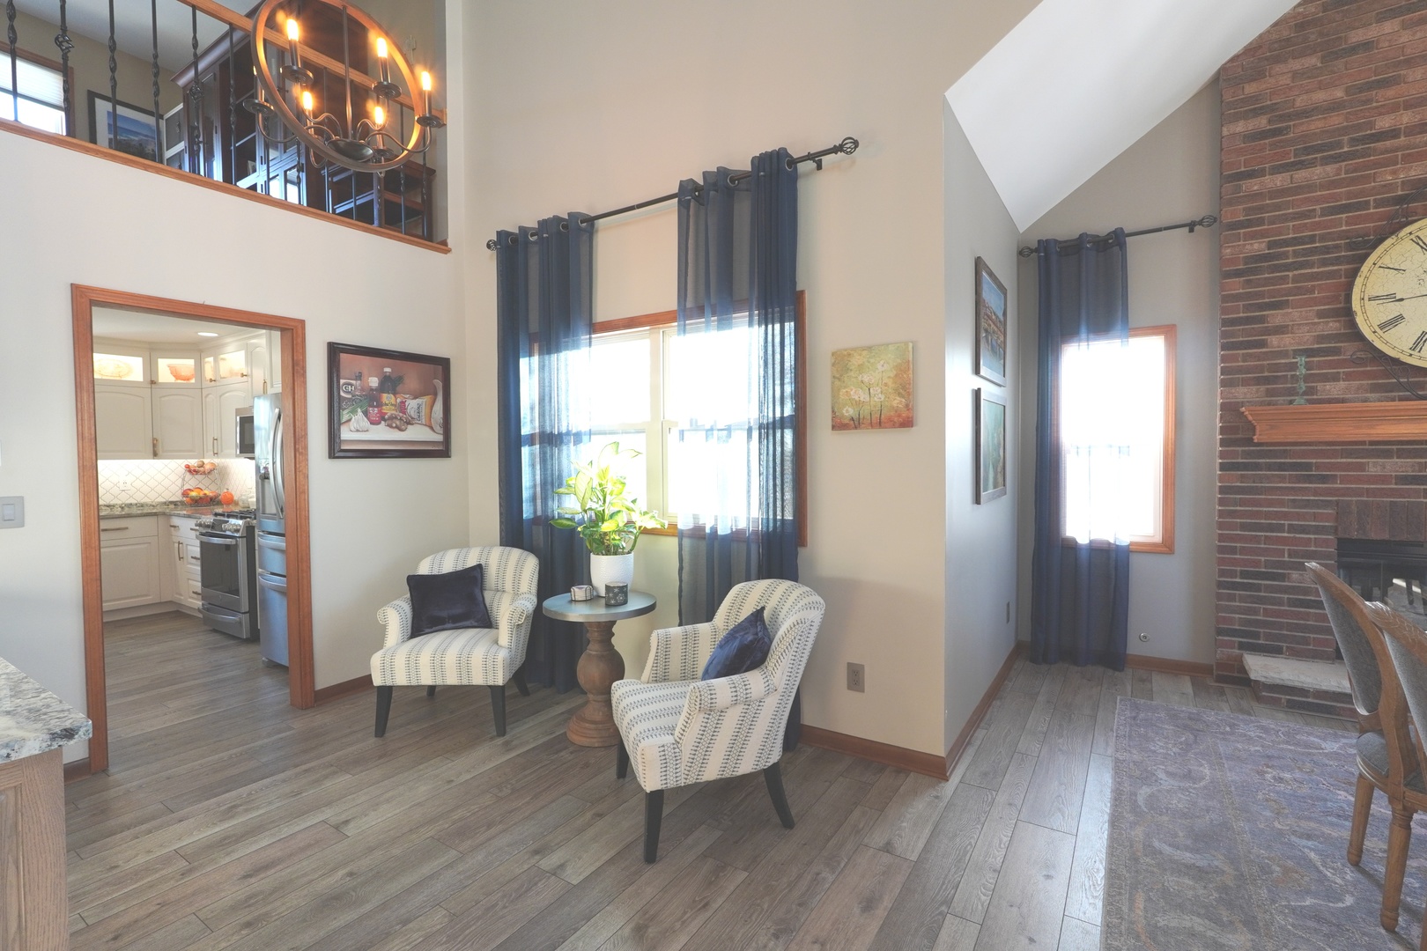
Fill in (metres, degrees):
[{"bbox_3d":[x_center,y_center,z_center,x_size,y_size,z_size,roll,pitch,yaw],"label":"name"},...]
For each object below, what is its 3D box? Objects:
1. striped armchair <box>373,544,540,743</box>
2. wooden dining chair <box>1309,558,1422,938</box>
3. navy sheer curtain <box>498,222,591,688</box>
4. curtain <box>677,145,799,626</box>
[{"bbox_3d":[-1.344,0.850,3.419,0.700,0.840,0.740,0,2,0],"label":"striped armchair"},{"bbox_3d":[2.149,0.797,1.865,0.620,1.000,0.500,1,2,34],"label":"wooden dining chair"},{"bbox_3d":[-0.995,-0.104,3.730,0.770,2.675,0.110,0,2,34],"label":"navy sheer curtain"},{"bbox_3d":[0.102,-0.099,3.054,0.670,2.740,0.130,1,2,34],"label":"curtain"}]

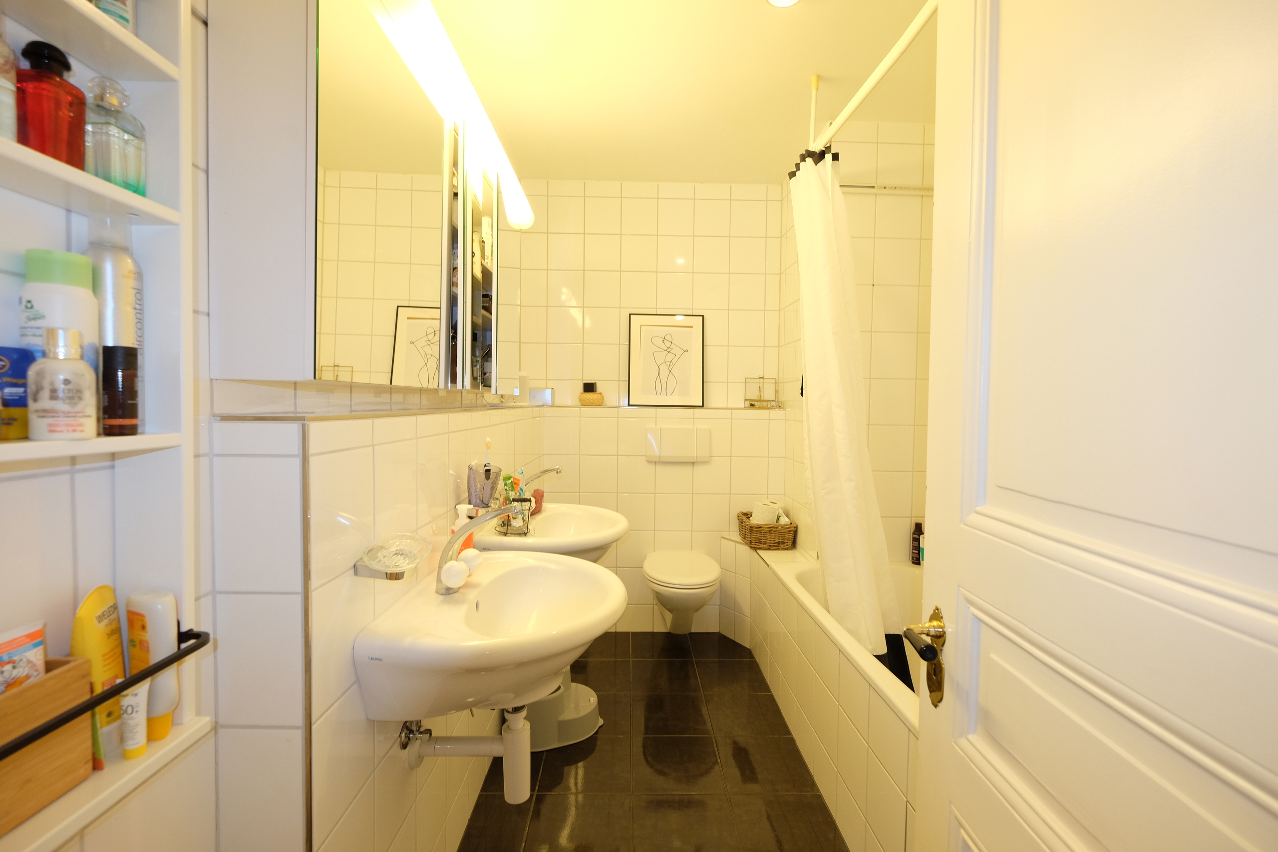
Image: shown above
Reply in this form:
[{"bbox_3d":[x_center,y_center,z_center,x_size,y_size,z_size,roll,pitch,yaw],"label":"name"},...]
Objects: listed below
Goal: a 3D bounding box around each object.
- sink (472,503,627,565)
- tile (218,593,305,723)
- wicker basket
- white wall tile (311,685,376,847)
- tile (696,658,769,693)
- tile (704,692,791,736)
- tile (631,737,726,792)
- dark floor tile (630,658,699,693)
[{"bbox_3d":[-0.264,0.427,1.817,0.460,0.220,0.550,1,3,-1],"label":"sink"},{"bbox_3d":[-0.545,0.337,0.772,0.120,0.197,0.010,1,2,-1],"label":"tile"},{"bbox_3d":[0.643,0.531,2.703,0.234,0.136,0.270,1,2,-1],"label":"wicker basket"},{"bbox_3d":[-0.487,0.538,0.880,0.011,0.197,0.190,1,3,-1],"label":"white wall tile"},{"bbox_3d":[0.422,1.147,2.429,0.299,0.010,0.289,1,2,-1],"label":"tile"},{"bbox_3d":[0.427,1.159,2.136,0.299,0.010,0.289,1,2,-1],"label":"tile"},{"bbox_3d":[0.129,1.167,1.837,0.301,0.010,0.289,1,2,-1],"label":"tile"},{"bbox_3d":[0.120,1.140,2.425,0.302,0.011,0.298,1,3,-1],"label":"dark floor tile"}]

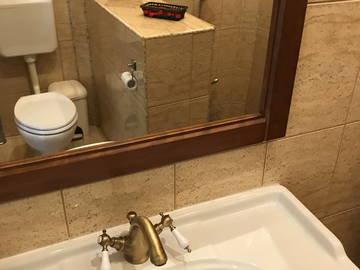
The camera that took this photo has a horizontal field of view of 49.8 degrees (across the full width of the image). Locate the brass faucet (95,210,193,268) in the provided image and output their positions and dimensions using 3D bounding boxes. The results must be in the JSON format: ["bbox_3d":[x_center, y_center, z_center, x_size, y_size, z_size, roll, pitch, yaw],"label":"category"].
[{"bbox_3d":[-0.069,0.223,0.779,0.188,0.118,0.147,-14,32,-24],"label":"brass faucet"}]

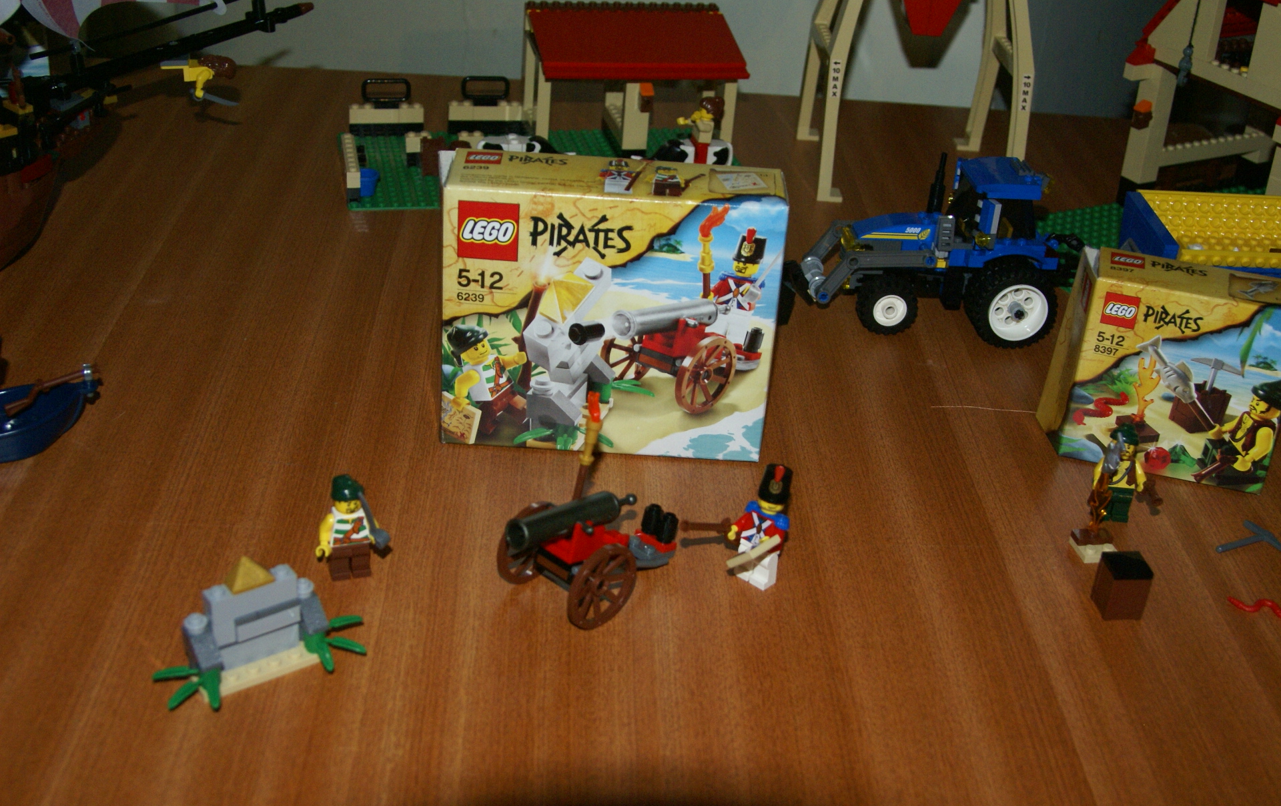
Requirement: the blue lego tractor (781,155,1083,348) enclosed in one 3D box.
[{"bbox_3d":[0.153,-0.093,0.793,0.170,0.092,0.084,1,30,-5],"label":"blue lego tractor"}]

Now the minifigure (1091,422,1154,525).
[{"bbox_3d":[0.206,0.030,0.633,0.027,0.044,0.017,5,30,1],"label":"minifigure"}]

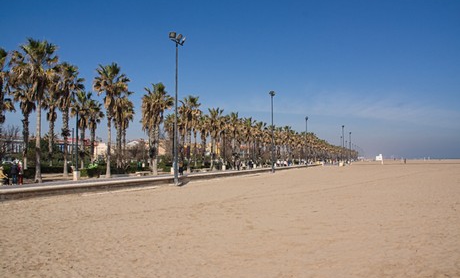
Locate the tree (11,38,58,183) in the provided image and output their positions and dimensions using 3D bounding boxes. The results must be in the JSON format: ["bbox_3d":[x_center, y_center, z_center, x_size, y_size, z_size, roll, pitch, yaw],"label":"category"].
[{"bbox_3d":[-15.213,-2.318,27.334,3.700,11.520,3.700,-2,-4,25],"label":"tree"}]

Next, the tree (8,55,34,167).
[{"bbox_3d":[-22.454,-2.823,37.694,3.100,13.603,3.100,-1,-4,24],"label":"tree"}]

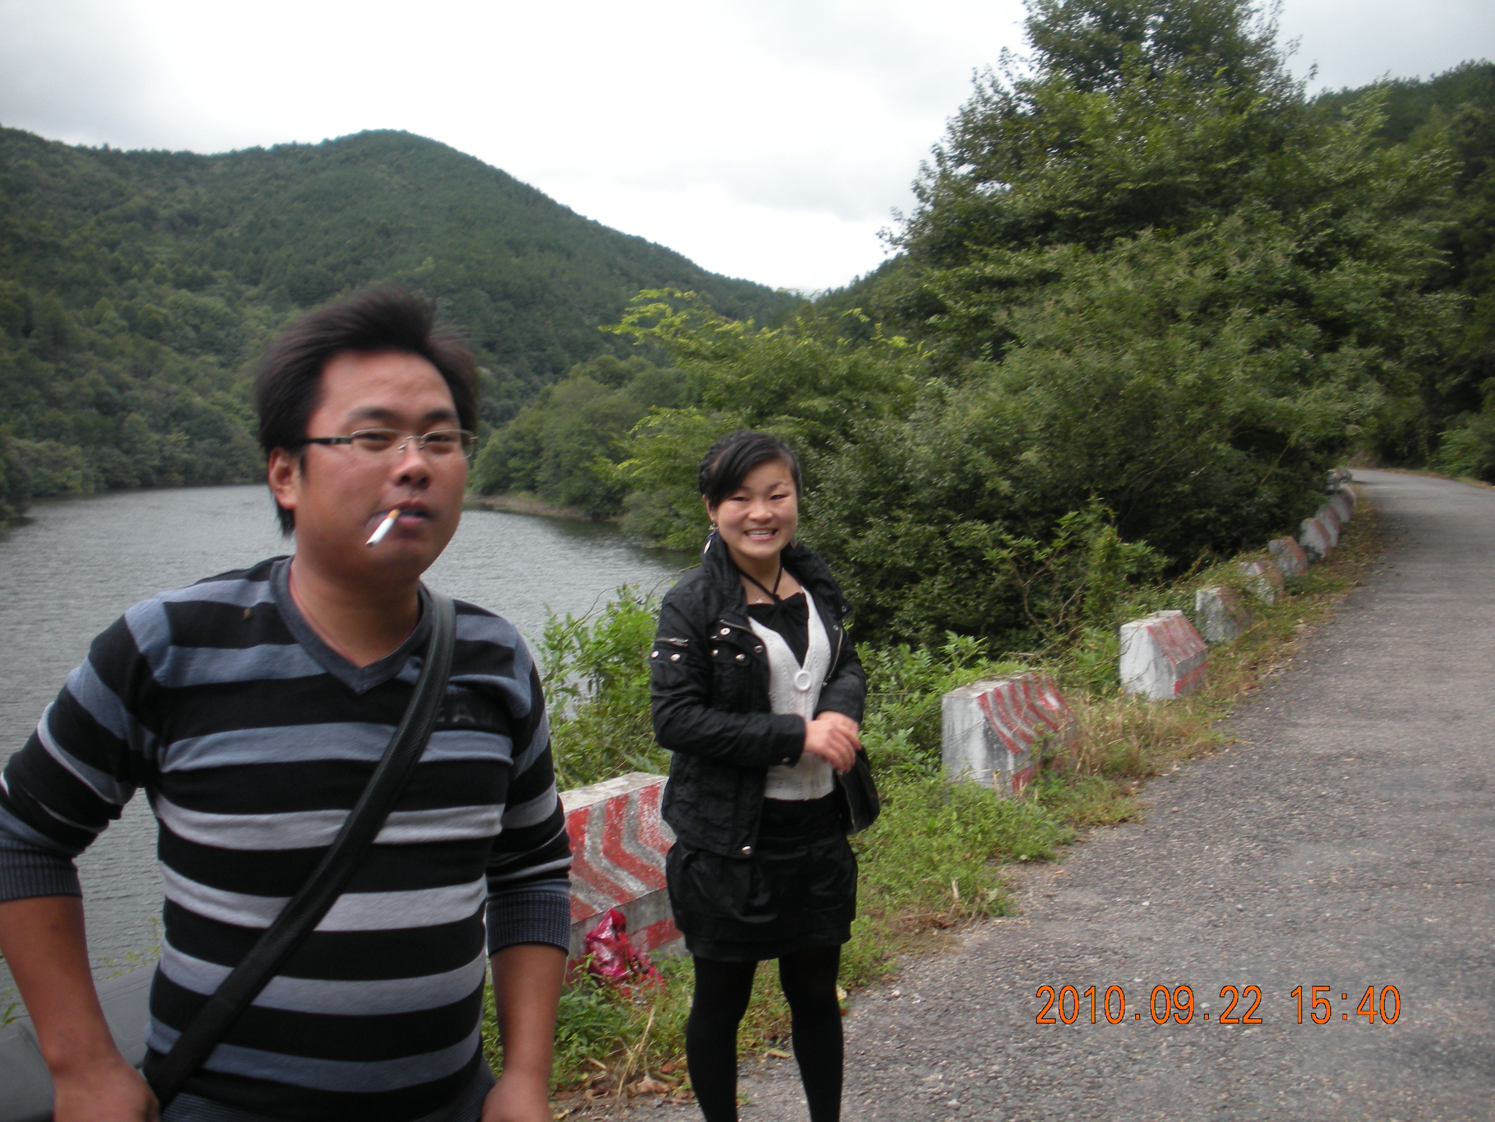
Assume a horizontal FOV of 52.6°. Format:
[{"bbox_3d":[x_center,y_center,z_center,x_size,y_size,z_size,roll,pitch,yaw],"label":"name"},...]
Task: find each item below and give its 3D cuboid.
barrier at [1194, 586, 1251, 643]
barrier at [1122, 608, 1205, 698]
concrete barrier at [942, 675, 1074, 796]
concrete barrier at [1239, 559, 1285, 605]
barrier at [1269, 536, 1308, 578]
[{"bbox_3d":[4.493,0.513,14.231,0.363,0.503,1.136,1,3,24],"label":"barrier"},{"bbox_3d":[3.028,0.678,10.931,0.363,0.503,1.136,2,4,28],"label":"barrier"},{"bbox_3d":[1.365,0.889,7.780,0.363,0.503,1.136,2,3,27],"label":"concrete barrier"},{"bbox_3d":[5.976,0.254,17.519,0.363,0.503,1.136,2,4,26],"label":"concrete barrier"},{"bbox_3d":[7.434,-0.049,20.747,0.363,0.503,1.136,2,4,26],"label":"barrier"}]

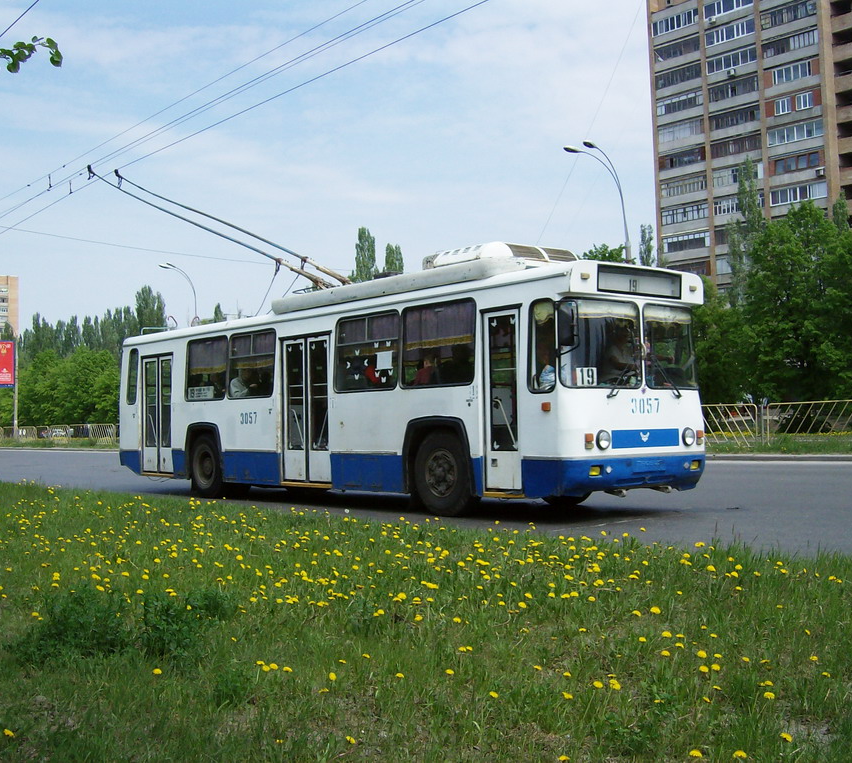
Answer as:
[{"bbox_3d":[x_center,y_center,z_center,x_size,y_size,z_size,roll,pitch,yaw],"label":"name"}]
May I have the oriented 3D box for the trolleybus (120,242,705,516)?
[{"bbox_3d":[-1.255,0.123,16.825,2.500,3.460,11.720,1,-3,-40],"label":"trolleybus"}]

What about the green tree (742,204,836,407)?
[{"bbox_3d":[12.290,-2.013,36.123,3.900,8.350,3.900,1,-3,-40],"label":"green tree"}]

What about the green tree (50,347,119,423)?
[{"bbox_3d":[-26.581,1.046,82.404,5.200,7.538,5.200,1,-3,-40],"label":"green tree"}]

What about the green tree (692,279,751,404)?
[{"bbox_3d":[10.342,-0.722,38.419,3.600,6.035,3.600,1,-3,-40],"label":"green tree"}]

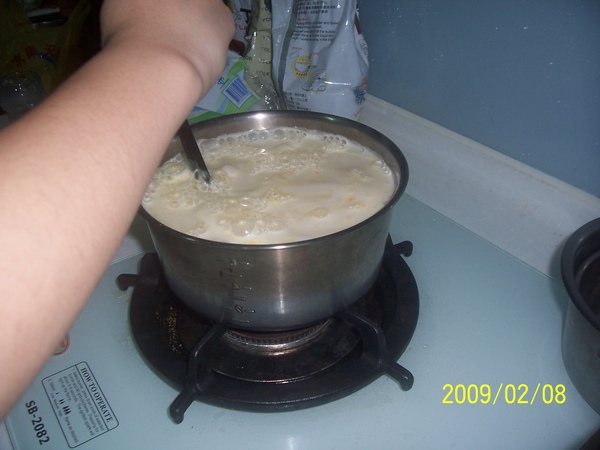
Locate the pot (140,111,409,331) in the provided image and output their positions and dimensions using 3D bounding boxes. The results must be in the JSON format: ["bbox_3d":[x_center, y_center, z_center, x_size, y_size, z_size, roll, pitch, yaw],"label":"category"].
[{"bbox_3d":[-0.021,-0.004,0.479,0.207,0.099,0.207,0,35,0],"label":"pot"}]

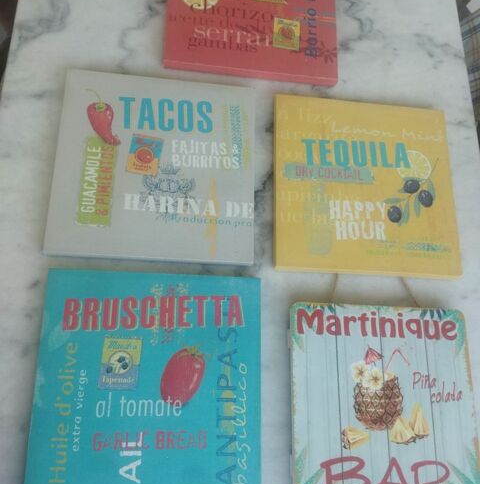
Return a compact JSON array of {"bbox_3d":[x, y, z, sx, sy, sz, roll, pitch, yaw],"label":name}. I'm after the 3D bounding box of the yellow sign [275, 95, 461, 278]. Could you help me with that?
[{"bbox_3d":[0.197,-0.091,0.797,0.290,0.022,0.290,3,73,-7],"label":"yellow sign"}]

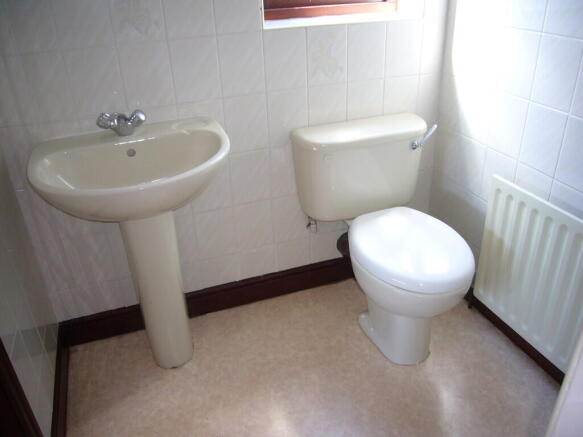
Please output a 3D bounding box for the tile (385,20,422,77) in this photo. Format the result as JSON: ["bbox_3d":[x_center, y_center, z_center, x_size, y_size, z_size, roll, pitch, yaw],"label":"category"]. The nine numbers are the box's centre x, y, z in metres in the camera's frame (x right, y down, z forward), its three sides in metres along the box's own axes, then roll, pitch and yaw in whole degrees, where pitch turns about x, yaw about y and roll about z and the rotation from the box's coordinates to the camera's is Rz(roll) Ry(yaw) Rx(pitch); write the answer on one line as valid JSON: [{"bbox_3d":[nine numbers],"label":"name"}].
[{"bbox_3d":[0.404,-0.618,1.711,0.151,0.201,0.010,-12,30,-17],"label":"tile"}]

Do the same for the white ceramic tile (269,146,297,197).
[{"bbox_3d":[-0.005,-0.178,1.766,0.150,0.201,0.010,-12,30,-16],"label":"white ceramic tile"}]

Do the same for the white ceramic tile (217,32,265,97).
[{"bbox_3d":[-0.163,-0.508,1.563,0.150,0.201,0.010,-12,30,-16],"label":"white ceramic tile"}]

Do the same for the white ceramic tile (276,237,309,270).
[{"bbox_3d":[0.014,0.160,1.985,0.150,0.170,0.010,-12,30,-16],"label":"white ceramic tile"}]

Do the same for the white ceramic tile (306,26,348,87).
[{"bbox_3d":[0.122,-0.561,1.622,0.151,0.201,0.010,-12,30,-17],"label":"white ceramic tile"}]

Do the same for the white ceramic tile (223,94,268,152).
[{"bbox_3d":[-0.157,-0.329,1.631,0.151,0.201,0.010,-12,30,-17],"label":"white ceramic tile"}]

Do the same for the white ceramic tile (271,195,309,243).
[{"bbox_3d":[0.000,-0.005,1.871,0.151,0.201,0.010,-12,30,-17],"label":"white ceramic tile"}]

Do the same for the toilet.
[{"bbox_3d":[0.356,0.095,1.644,0.500,0.720,0.690,-12,30,-17],"label":"toilet"}]

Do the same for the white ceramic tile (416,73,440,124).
[{"bbox_3d":[0.528,-0.464,1.834,0.102,0.201,0.010,-12,30,-16],"label":"white ceramic tile"}]

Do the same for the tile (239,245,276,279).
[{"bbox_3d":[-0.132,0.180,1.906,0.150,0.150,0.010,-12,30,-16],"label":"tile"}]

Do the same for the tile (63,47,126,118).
[{"bbox_3d":[-0.593,-0.421,1.440,0.150,0.201,0.010,-12,30,-16],"label":"tile"}]

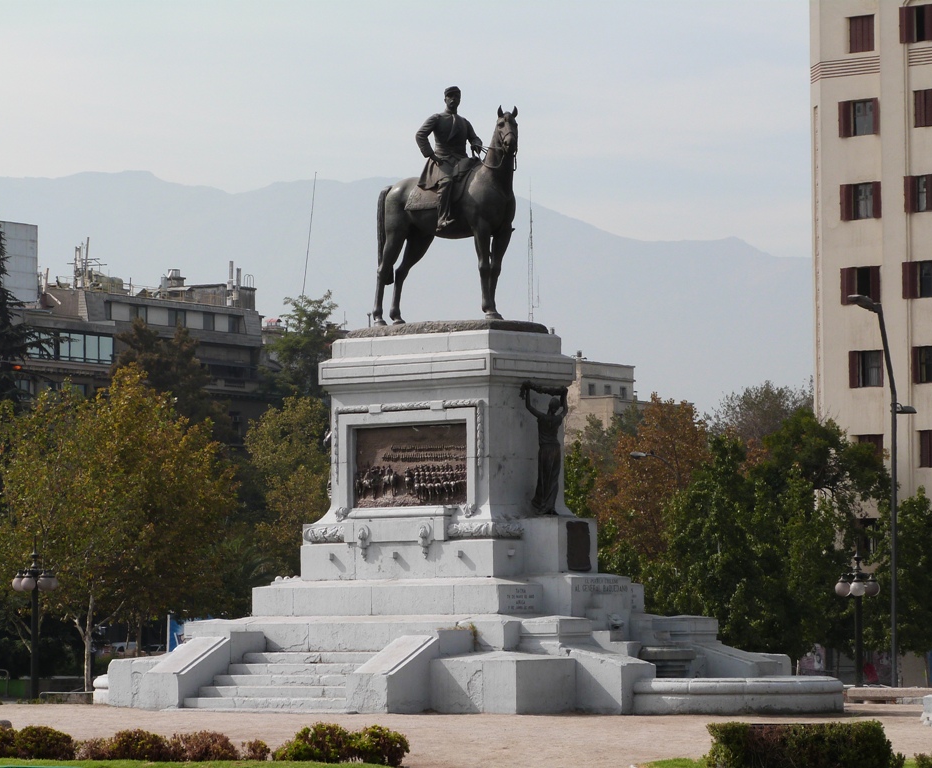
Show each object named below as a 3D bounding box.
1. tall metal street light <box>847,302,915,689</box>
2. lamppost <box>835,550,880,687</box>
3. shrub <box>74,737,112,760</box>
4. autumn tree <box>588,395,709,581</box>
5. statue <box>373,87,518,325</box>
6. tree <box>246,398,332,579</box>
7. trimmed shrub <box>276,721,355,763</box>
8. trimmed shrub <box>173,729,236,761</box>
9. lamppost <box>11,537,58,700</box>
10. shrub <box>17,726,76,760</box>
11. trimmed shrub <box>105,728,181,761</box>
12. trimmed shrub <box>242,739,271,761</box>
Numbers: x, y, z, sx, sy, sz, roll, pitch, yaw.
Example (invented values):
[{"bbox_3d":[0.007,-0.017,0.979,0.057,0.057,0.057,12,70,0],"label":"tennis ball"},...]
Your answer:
[{"bbox_3d":[11.733,3.226,120.000,1.950,11.500,0.400,0,-4,0],"label":"tall metal street light"},{"bbox_3d":[9.834,6.041,107.000,1.150,3.900,1.150,0,-4,0],"label":"lamppost"},{"bbox_3d":[-4.661,4.561,53.300,0.470,0.310,0.450,0,-4,0],"label":"shrub"},{"bbox_3d":[6.443,5.088,147.960,4.400,9.700,4.400,0,-3,0],"label":"autumn tree"},{"bbox_3d":[-0.259,-2.966,70.238,3.200,3.900,1.300,-3,-4,39],"label":"statue"},{"bbox_3d":[-5.243,4.800,134.954,4.000,9.000,4.000,0,-3,0],"label":"tree"},{"bbox_3d":[-1.560,3.691,43.858,0.830,0.430,0.750,0,-3,0],"label":"trimmed shrub"},{"bbox_3d":[-3.247,4.523,53.300,0.800,0.380,0.650,0,-4,0],"label":"trimmed shrub"},{"bbox_3d":[-8.991,4.882,88.867,0.980,3.450,0.980,0,-3,0],"label":"lamppost"},{"bbox_3d":[-5.274,4.486,53.300,0.750,0.460,0.650,0,-4,0],"label":"shrub"},{"bbox_3d":[-3.406,3.796,44.853,0.800,0.360,0.720,0,-3,0],"label":"trimmed shrub"},{"bbox_3d":[-2.616,4.565,53.200,0.350,0.280,0.340,0,-4,0],"label":"trimmed shrub"}]

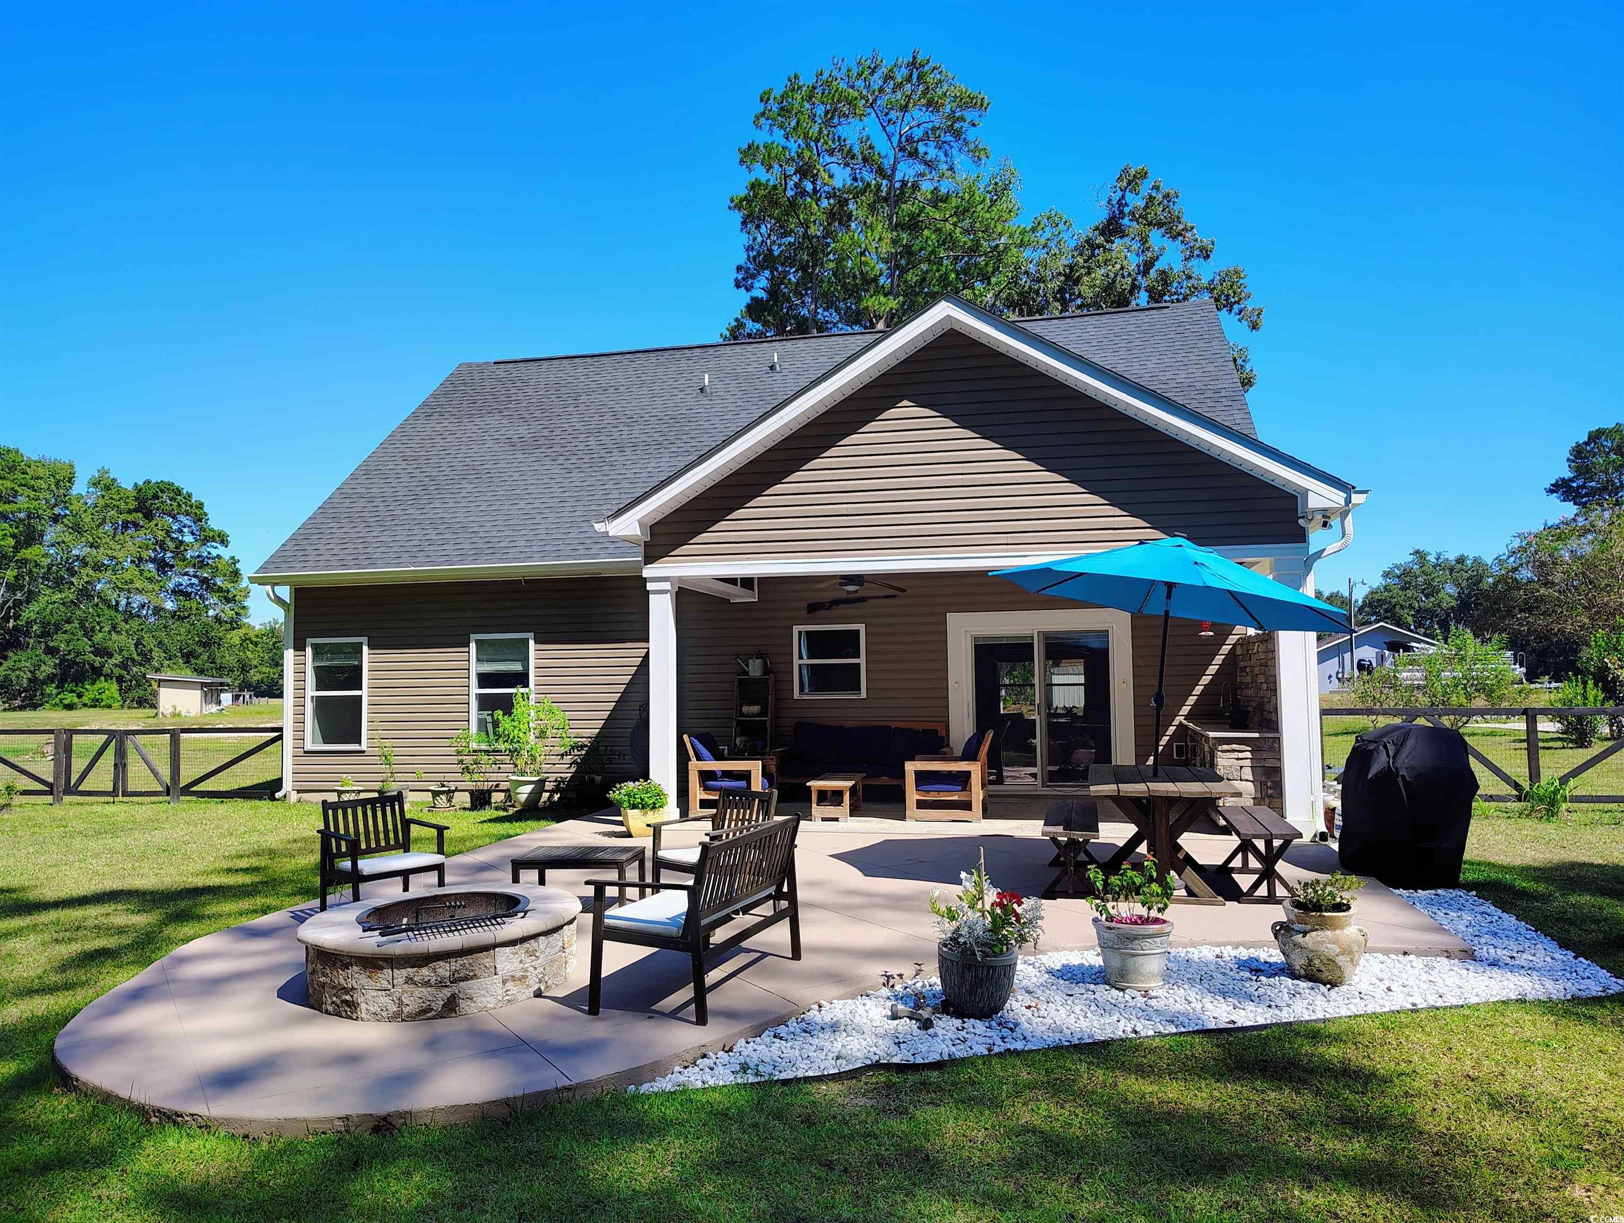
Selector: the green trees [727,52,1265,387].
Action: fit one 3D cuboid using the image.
[{"bbox_3d":[6.099,-7.751,38.038,17.000,23.418,11.000,-1,-4,9],"label":"green trees"}]

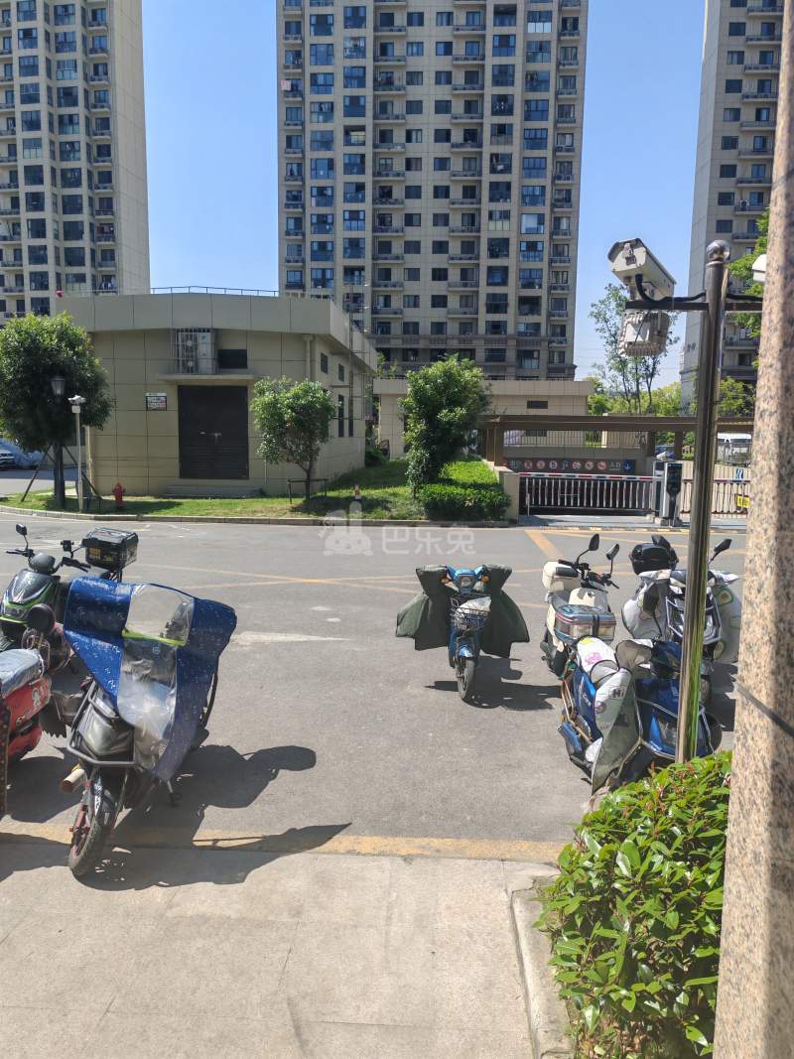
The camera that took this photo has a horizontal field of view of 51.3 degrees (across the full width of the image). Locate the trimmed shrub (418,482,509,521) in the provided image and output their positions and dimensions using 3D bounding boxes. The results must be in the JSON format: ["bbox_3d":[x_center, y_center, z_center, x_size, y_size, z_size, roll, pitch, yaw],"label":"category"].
[{"bbox_3d":[1.566,-0.655,19.600,2.100,0.730,1.600,1,6,4],"label":"trimmed shrub"}]

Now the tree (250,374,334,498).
[{"bbox_3d":[-3.014,-2.618,24.000,2.350,3.440,2.300,1,6,4],"label":"tree"}]

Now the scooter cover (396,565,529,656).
[{"bbox_3d":[0.508,0.610,6.500,1.020,0.650,0.420,1,6,0],"label":"scooter cover"}]

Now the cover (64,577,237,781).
[{"bbox_3d":[-1.320,0.795,4.563,0.920,1.110,0.500,3,8,17],"label":"cover"}]

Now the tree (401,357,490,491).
[{"bbox_3d":[1.410,-2.856,23.700,2.500,3.800,2.400,1,6,4],"label":"tree"}]

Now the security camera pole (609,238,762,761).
[{"bbox_3d":[1.439,0.117,4.027,1.050,3.000,0.420,2,8,12],"label":"security camera pole"}]

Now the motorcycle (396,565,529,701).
[{"bbox_3d":[0.541,0.775,7.210,1.070,1.050,1.600,0,7,-3],"label":"motorcycle"}]

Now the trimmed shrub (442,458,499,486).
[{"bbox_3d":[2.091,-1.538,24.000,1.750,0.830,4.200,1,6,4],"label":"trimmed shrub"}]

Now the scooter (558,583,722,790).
[{"bbox_3d":[1.448,0.948,5.083,0.780,1.280,1.650,-1,8,-16],"label":"scooter"}]

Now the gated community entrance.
[{"bbox_3d":[6.038,-1.687,21.800,7.800,2.600,4.000,1,6,4],"label":"gated community entrance"}]

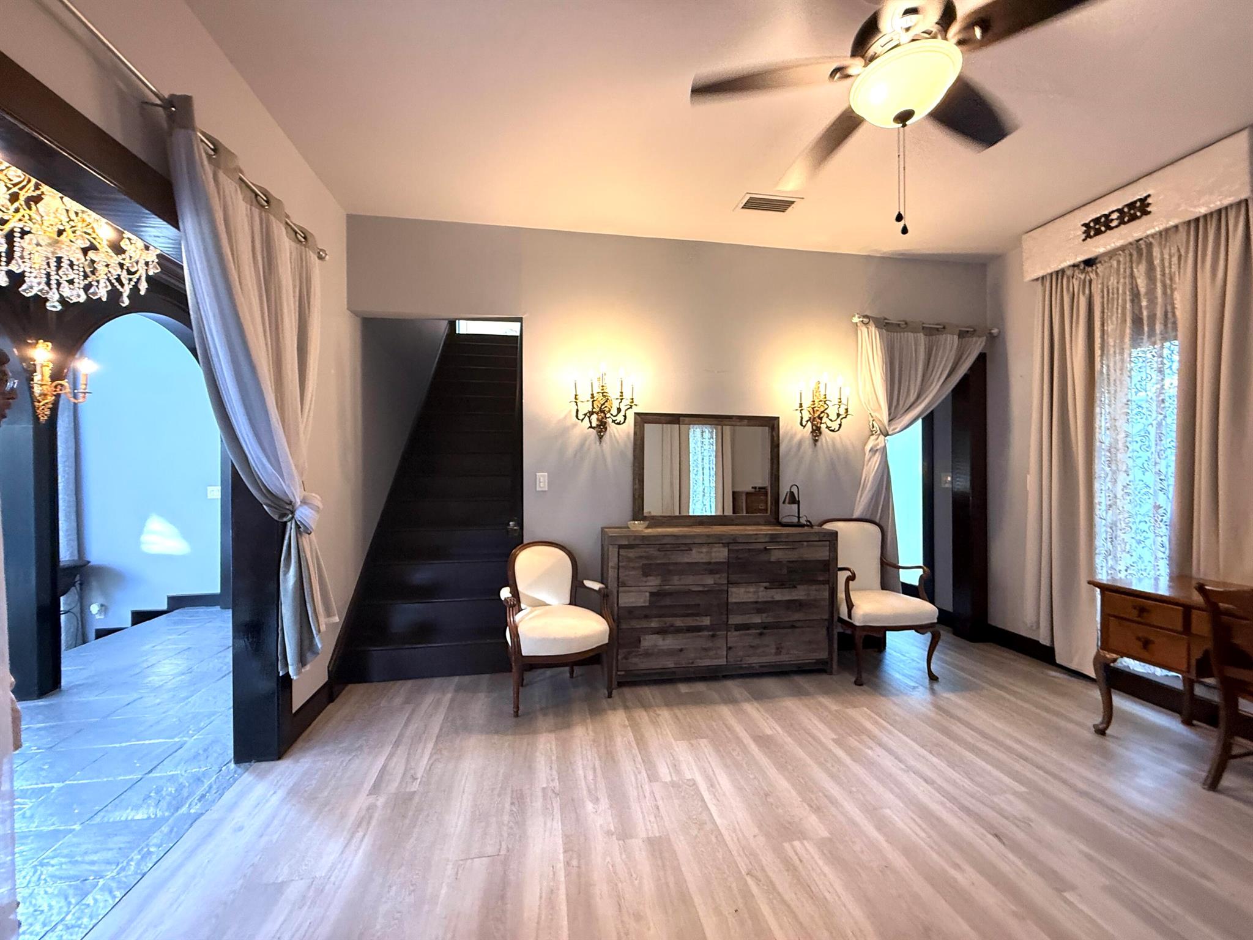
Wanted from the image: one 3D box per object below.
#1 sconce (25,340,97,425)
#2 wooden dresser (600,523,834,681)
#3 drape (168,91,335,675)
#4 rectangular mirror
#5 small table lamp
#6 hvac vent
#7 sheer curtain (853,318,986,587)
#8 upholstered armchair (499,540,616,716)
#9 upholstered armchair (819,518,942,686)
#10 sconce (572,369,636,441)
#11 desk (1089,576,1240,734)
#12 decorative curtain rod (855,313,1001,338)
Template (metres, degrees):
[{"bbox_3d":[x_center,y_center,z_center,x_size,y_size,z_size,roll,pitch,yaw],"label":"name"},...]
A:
[{"bbox_3d":[-3.418,-0.523,3.061,0.180,0.480,0.380,0,0,-10],"label":"sconce"},{"bbox_3d":[0.610,0.865,3.393,1.515,0.934,0.410,0,0,-10],"label":"wooden dresser"},{"bbox_3d":[-1.488,-0.089,2.178,0.170,2.060,1.280,0,0,-10],"label":"drape"},{"bbox_3d":[0.582,0.001,3.576,1.065,0.785,0.045,0,0,-10],"label":"rectangular mirror"},{"bbox_3d":[1.161,0.247,3.535,0.200,0.295,0.130,0,0,-27],"label":"small table lamp"},{"bbox_3d":[0.870,-1.617,3.114,0.365,0.025,0.210,0,0,-10],"label":"hvac vent"},{"bbox_3d":[2.211,-0.079,3.818,1.120,2.040,0.130,0,0,-10],"label":"sheer curtain"},{"bbox_3d":[-0.435,0.895,3.057,0.630,0.885,0.570,0,0,-24],"label":"upholstered armchair"},{"bbox_3d":[1.657,0.843,3.439,0.620,0.970,0.650,0,0,-6],"label":"upholstered armchair"},{"bbox_3d":[-0.145,-0.433,3.369,0.430,0.470,0.250,0,0,-10],"label":"sconce"},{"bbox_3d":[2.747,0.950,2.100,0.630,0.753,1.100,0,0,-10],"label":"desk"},{"bbox_3d":[2.268,-1.089,3.816,1.230,0.060,0.085,0,0,-10],"label":"decorative curtain rod"}]

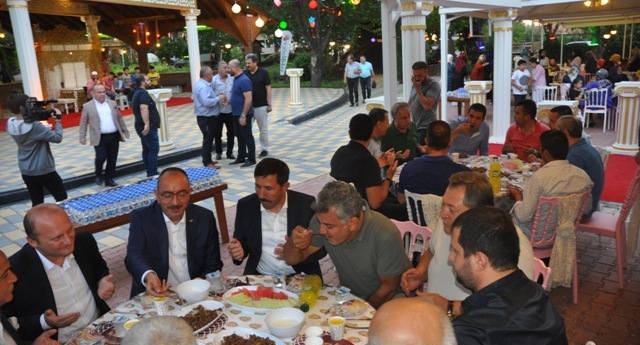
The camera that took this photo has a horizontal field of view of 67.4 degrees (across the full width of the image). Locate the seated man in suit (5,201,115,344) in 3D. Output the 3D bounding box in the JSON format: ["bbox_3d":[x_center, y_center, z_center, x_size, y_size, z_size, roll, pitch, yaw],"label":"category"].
[{"bbox_3d":[-0.979,0.737,2.014,0.770,1.240,0.560,8,18,40],"label":"seated man in suit"}]

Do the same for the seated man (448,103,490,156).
[{"bbox_3d":[1.447,-0.033,4.568,0.540,1.219,0.760,0,14,14],"label":"seated man"}]

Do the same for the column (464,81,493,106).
[{"bbox_3d":[2.959,-1.122,8.947,0.460,1.100,0.460,7,17,37],"label":"column"}]

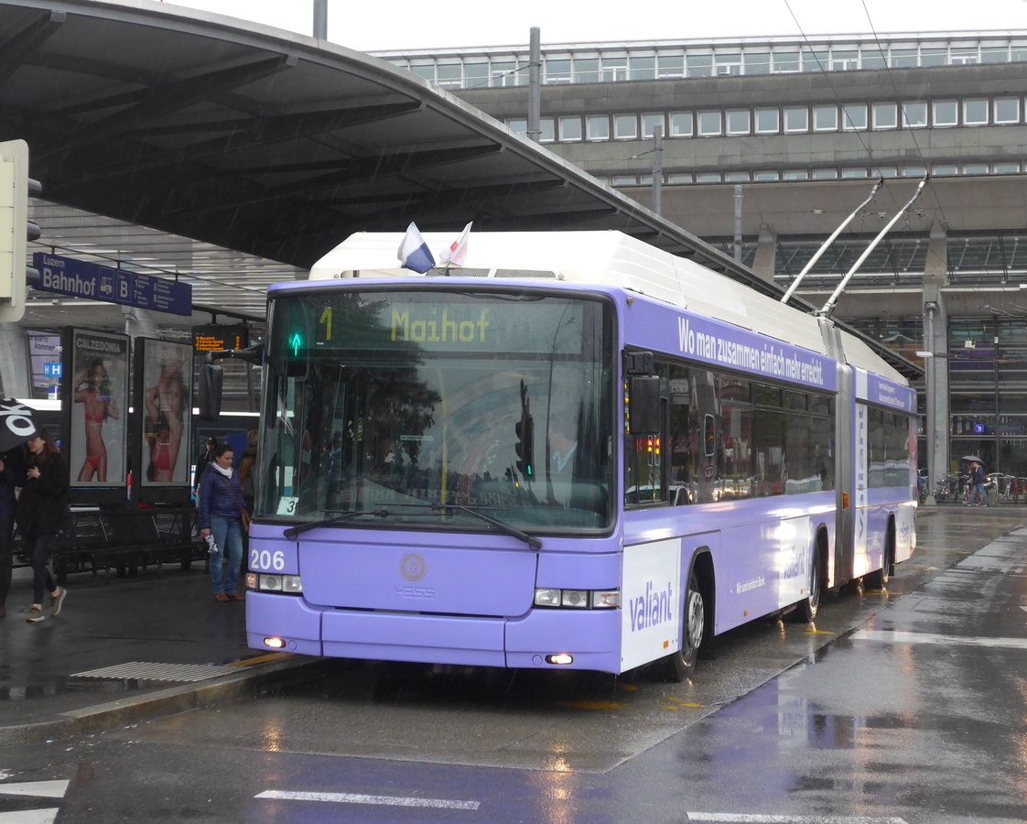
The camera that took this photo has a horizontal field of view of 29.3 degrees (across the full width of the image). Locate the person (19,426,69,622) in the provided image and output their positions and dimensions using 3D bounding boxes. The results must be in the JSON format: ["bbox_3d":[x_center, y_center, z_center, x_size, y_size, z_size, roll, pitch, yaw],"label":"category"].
[{"bbox_3d":[-4.205,1.019,17.600,0.460,1.690,0.460,2,-1,-41],"label":"person"}]

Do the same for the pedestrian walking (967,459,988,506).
[{"bbox_3d":[17.169,2.598,73.000,0.850,1.800,0.650,1,-1,12],"label":"pedestrian walking"}]

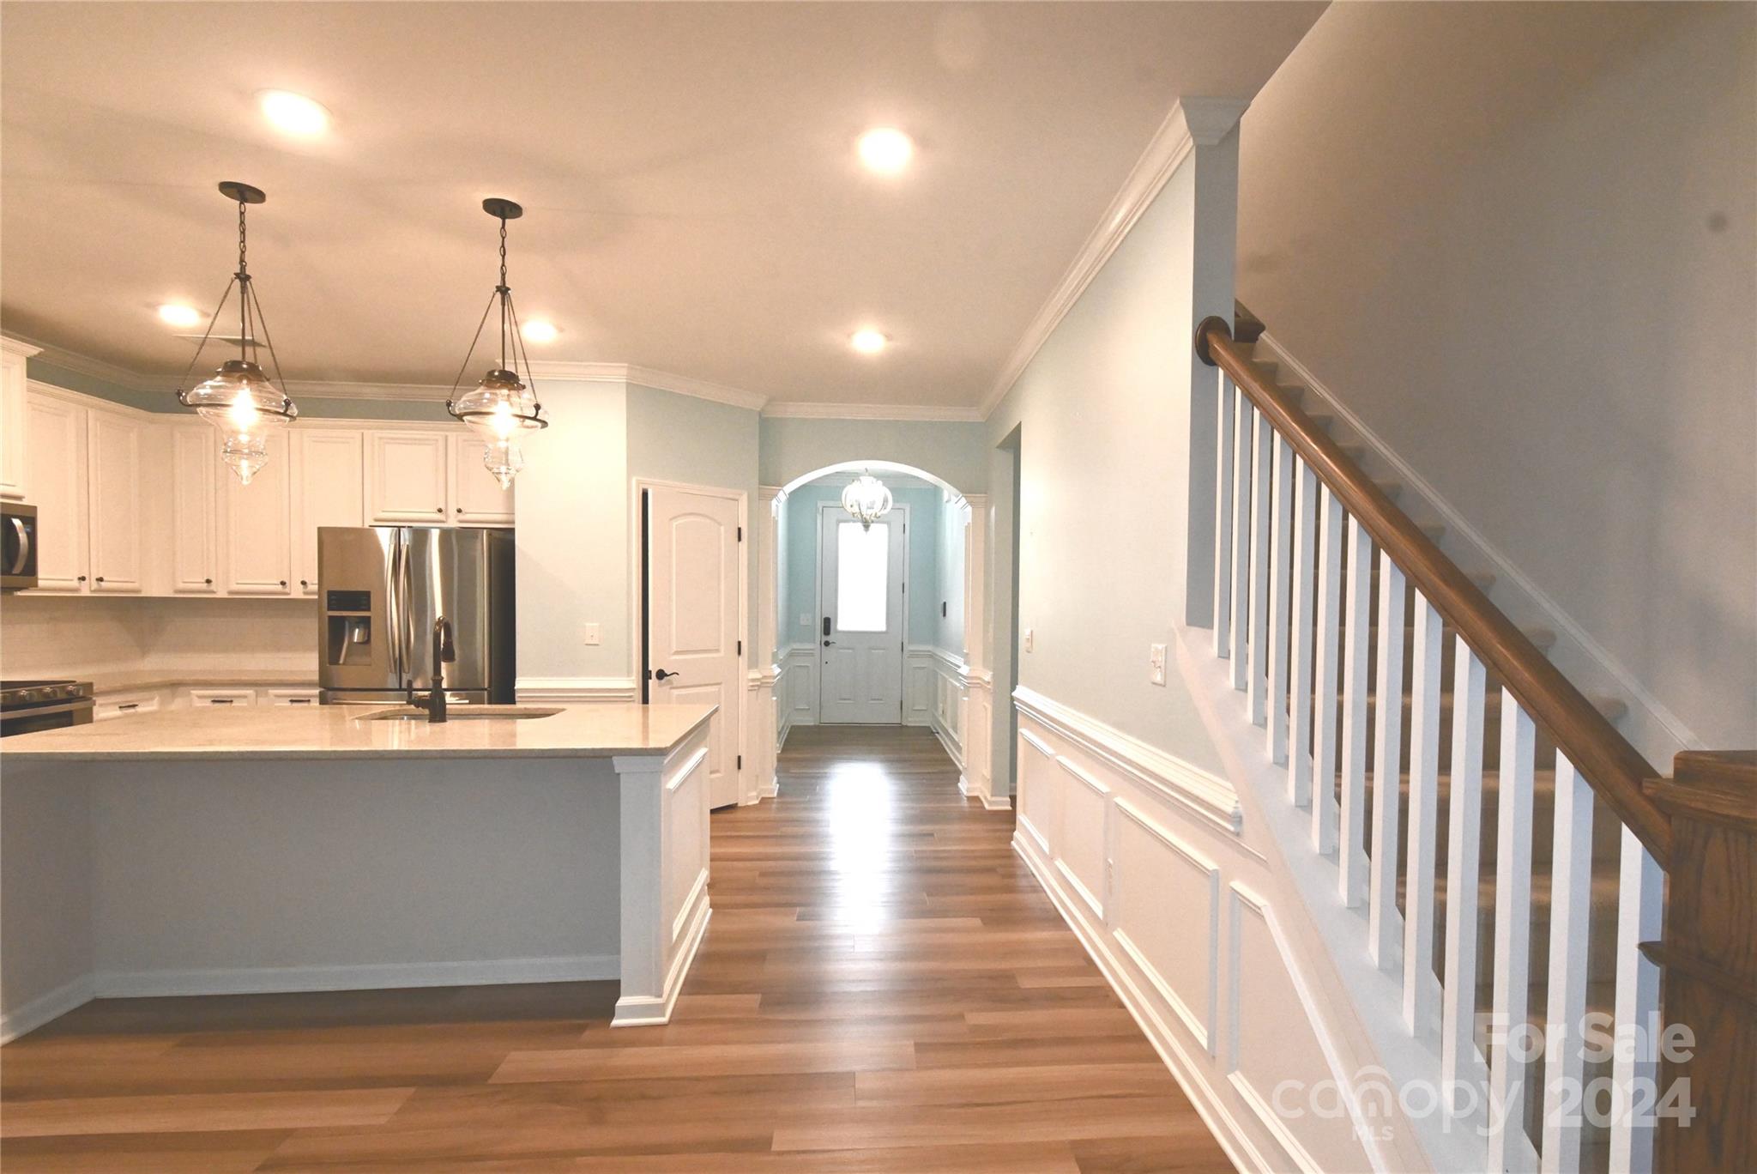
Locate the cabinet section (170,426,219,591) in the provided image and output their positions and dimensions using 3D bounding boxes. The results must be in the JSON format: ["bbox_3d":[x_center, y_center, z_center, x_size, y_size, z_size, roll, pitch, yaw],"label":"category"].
[{"bbox_3d":[-4.044,-0.450,4.347,0.279,0.976,0.022,0,-1,-3],"label":"cabinet section"}]

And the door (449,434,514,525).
[{"bbox_3d":[-2.349,-0.644,4.464,0.420,0.530,0.030,1,0,-3],"label":"door"}]

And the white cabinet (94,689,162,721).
[{"bbox_3d":[-4.345,0.952,3.923,0.600,0.850,0.420,1,0,-3],"label":"white cabinet"}]

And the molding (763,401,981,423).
[{"bbox_3d":[-0.054,-1.219,5.109,1.560,0.100,0.090,1,0,-3],"label":"molding"}]

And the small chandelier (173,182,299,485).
[{"bbox_3d":[-2.116,-0.833,2.436,0.310,0.984,0.310,0,-1,-3],"label":"small chandelier"}]

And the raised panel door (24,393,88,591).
[{"bbox_3d":[-4.324,-0.480,3.844,0.030,0.970,0.330,1,0,-3],"label":"raised panel door"}]

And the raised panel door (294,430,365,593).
[{"bbox_3d":[-3.290,-0.450,4.410,0.380,0.980,0.025,0,0,-4],"label":"raised panel door"}]

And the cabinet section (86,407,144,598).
[{"bbox_3d":[-4.284,-0.452,4.119,0.022,0.987,0.317,0,-1,-3],"label":"cabinet section"}]

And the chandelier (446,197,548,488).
[{"bbox_3d":[-1.335,-0.859,2.606,0.350,1.000,0.350,1,0,-3],"label":"chandelier"}]

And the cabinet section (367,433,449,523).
[{"bbox_3d":[-2.823,-0.653,4.407,0.474,0.537,0.022,0,-1,-3],"label":"cabinet section"}]

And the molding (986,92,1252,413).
[{"bbox_3d":[0.837,-1.243,3.572,0.198,0.090,3.194,0,-1,-3],"label":"molding"}]

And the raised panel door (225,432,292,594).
[{"bbox_3d":[-3.684,-0.440,4.363,0.393,0.969,0.022,0,-1,-3],"label":"raised panel door"}]

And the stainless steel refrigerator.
[{"bbox_3d":[-2.581,0.570,4.275,0.900,1.765,0.750,0,-1,-3],"label":"stainless steel refrigerator"}]

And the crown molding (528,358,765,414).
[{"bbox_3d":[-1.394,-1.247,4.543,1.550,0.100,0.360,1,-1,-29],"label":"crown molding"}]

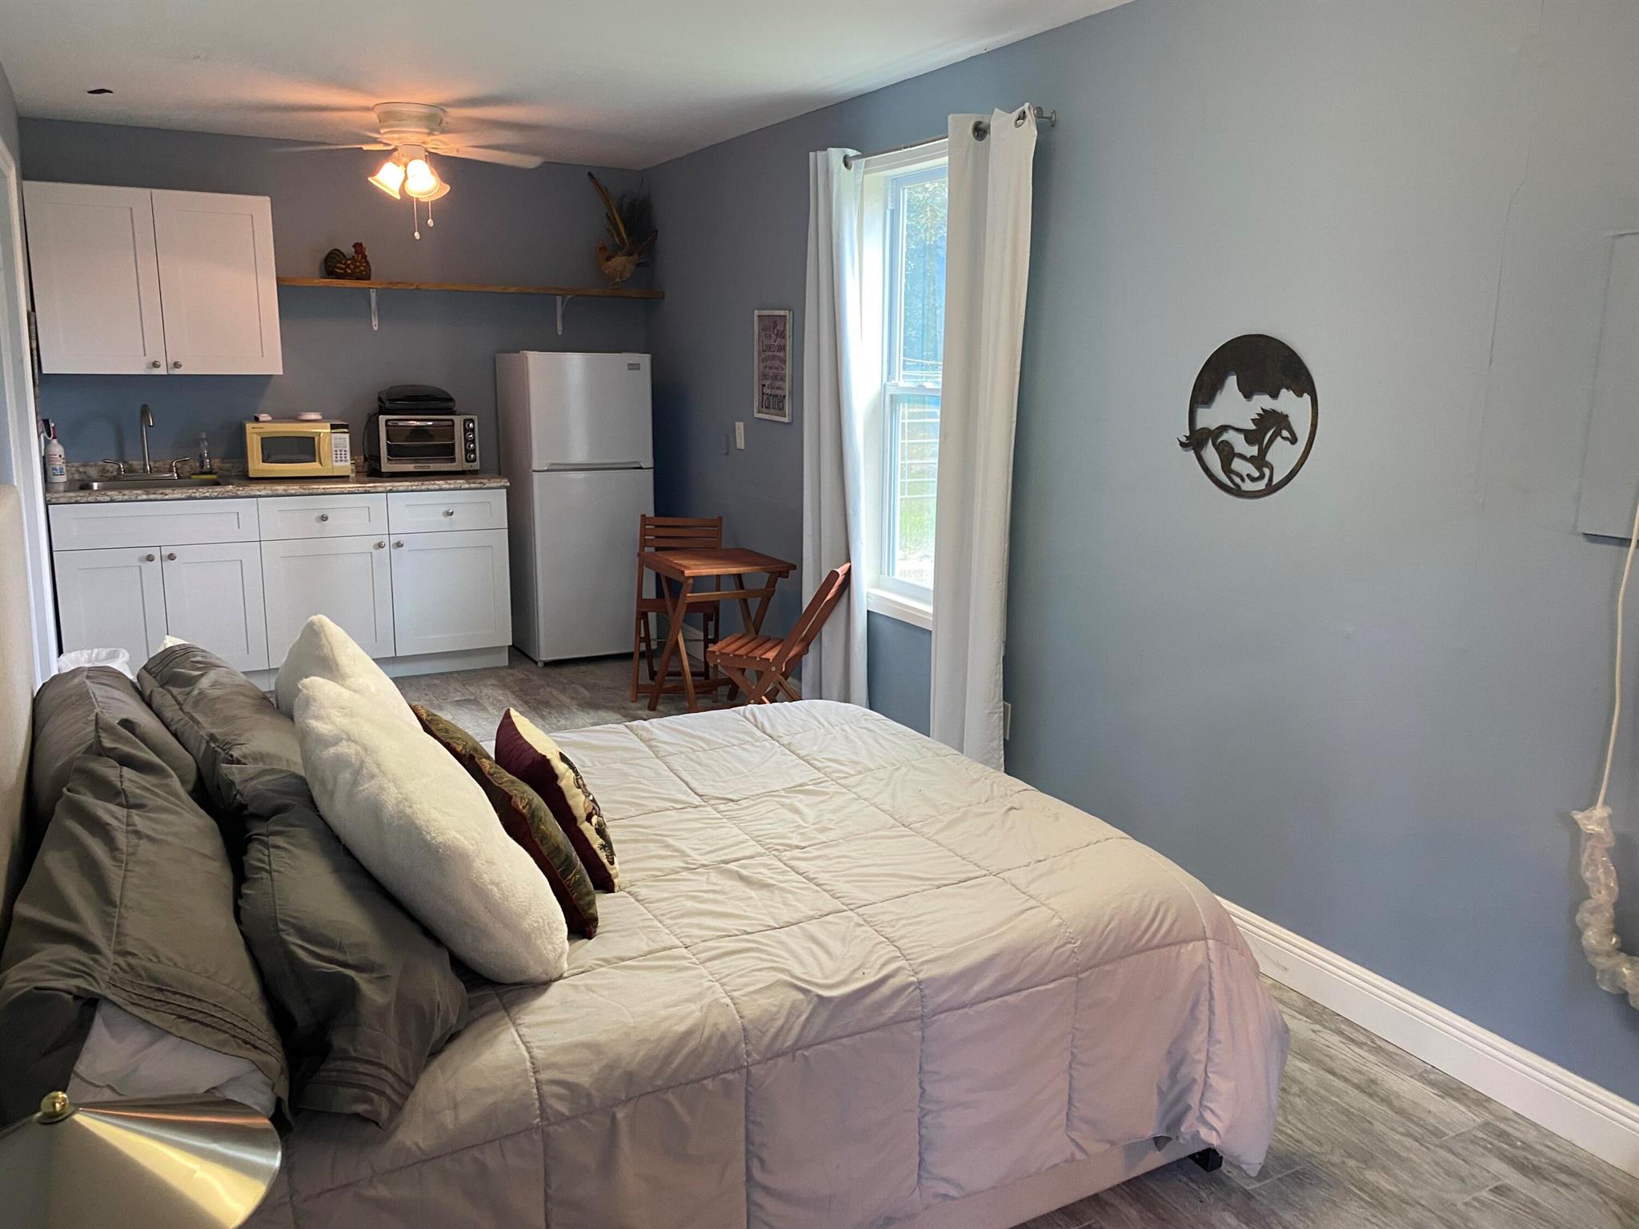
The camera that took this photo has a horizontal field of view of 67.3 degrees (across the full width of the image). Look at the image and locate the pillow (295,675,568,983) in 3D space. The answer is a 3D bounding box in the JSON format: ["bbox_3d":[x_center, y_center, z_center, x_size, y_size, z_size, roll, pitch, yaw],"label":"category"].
[{"bbox_3d":[-0.631,0.330,1.997,0.190,0.475,0.480,-42,29,-18],"label":"pillow"}]

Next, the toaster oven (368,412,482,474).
[{"bbox_3d":[-1.909,-0.819,5.934,0.450,0.290,0.380,-5,13,-27],"label":"toaster oven"}]

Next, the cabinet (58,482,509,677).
[{"bbox_3d":[-2.438,-0.155,5.740,1.840,0.894,0.620,-5,13,-26],"label":"cabinet"}]

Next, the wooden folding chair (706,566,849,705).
[{"bbox_3d":[-0.123,0.159,4.708,0.470,0.780,0.385,5,13,19],"label":"wooden folding chair"}]

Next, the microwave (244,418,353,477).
[{"bbox_3d":[-2.415,-0.760,5.695,0.430,0.260,0.320,-4,13,-22],"label":"microwave"}]

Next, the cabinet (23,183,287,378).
[{"bbox_3d":[-2.892,-1.447,5.406,0.918,0.761,0.320,-5,13,-26],"label":"cabinet"}]

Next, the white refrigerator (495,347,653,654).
[{"bbox_3d":[-1.223,-0.555,6.210,0.605,1.505,0.600,-6,13,-28],"label":"white refrigerator"}]

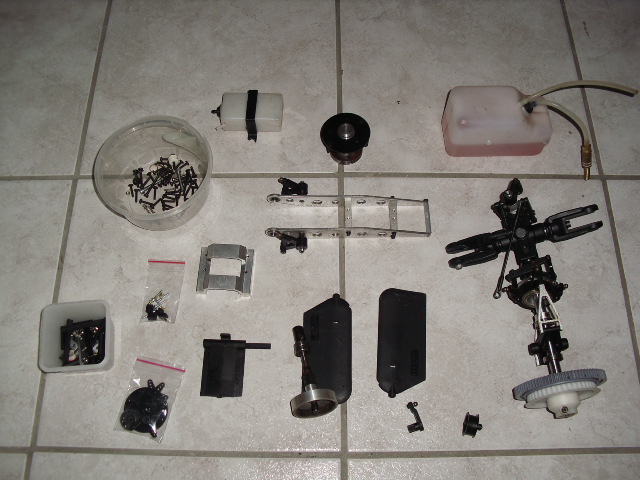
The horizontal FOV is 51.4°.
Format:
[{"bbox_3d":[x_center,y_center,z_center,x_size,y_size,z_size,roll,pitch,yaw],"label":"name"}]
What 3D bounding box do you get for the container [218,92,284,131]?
[{"bbox_3d":[-0.080,-0.151,0.786,0.072,0.028,0.037,0,65,0],"label":"container"}]

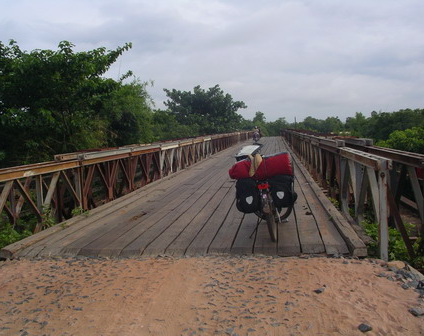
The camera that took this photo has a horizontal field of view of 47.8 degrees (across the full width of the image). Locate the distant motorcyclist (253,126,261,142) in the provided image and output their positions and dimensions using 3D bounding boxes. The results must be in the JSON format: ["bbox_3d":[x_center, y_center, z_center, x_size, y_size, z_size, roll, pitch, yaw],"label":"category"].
[{"bbox_3d":[4.275,-3.175,45.800,0.720,1.520,1.850,-1,5,12],"label":"distant motorcyclist"}]

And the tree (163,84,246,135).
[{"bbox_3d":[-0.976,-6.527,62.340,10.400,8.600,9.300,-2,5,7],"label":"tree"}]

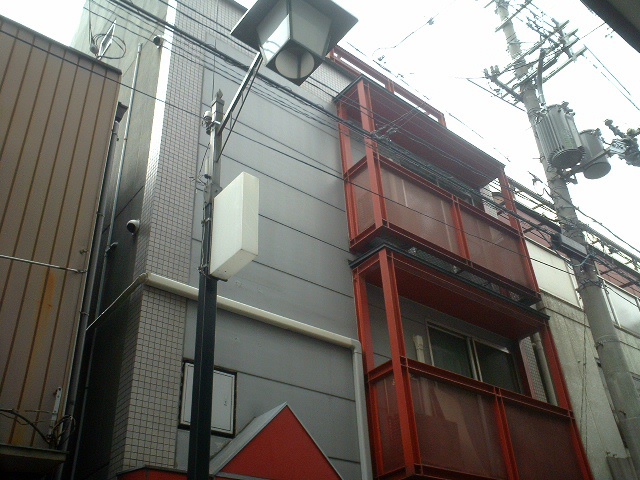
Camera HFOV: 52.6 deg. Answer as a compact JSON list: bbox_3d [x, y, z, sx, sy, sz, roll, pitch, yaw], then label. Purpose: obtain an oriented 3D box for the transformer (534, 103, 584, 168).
[{"bbox_3d":[3.926,-1.685,10.609,0.580,0.960,0.560,-3,-34,0],"label":"transformer"}]

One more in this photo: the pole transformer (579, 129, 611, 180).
[{"bbox_3d":[4.546,-1.453,10.861,0.420,0.770,0.450,27,-44,-37],"label":"pole transformer"}]

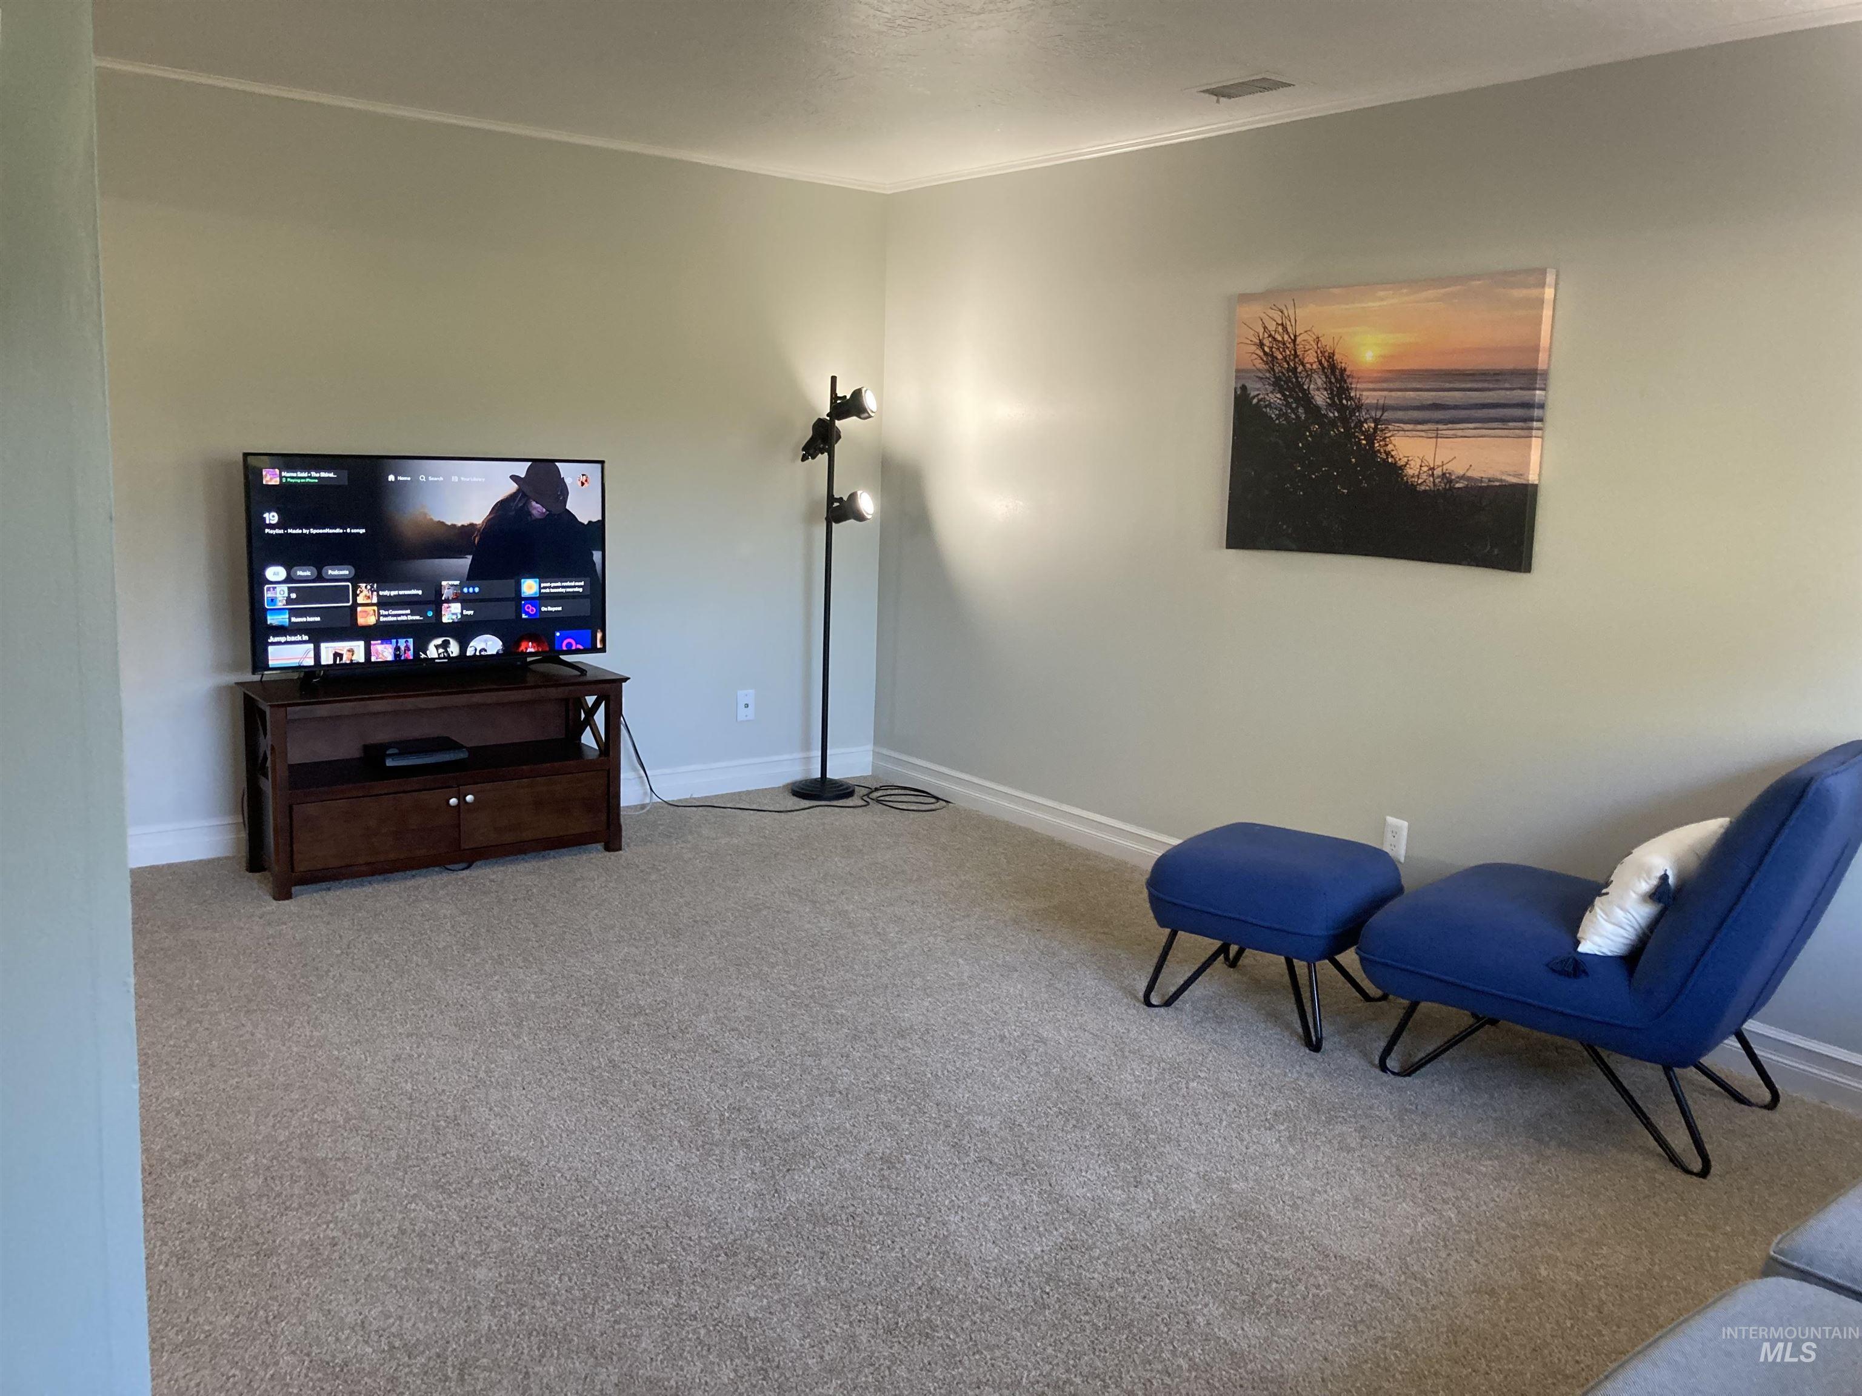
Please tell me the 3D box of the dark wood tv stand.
[{"bbox_3d":[-1.575,0.241,4.840,1.137,0.596,0.407,-5,12,-37],"label":"dark wood tv stand"}]

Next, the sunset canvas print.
[{"bbox_3d":[1.249,-0.774,4.243,0.040,0.763,1.011,-5,11,-37],"label":"sunset canvas print"}]

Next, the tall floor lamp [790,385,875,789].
[{"bbox_3d":[-0.376,-0.423,5.883,0.288,1.643,0.258,7,11,25],"label":"tall floor lamp"}]

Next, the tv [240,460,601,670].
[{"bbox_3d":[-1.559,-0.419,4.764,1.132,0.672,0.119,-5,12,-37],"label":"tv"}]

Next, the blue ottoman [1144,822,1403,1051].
[{"bbox_3d":[0.885,0.591,3.877,0.521,0.417,0.526,10,12,39],"label":"blue ottoman"}]

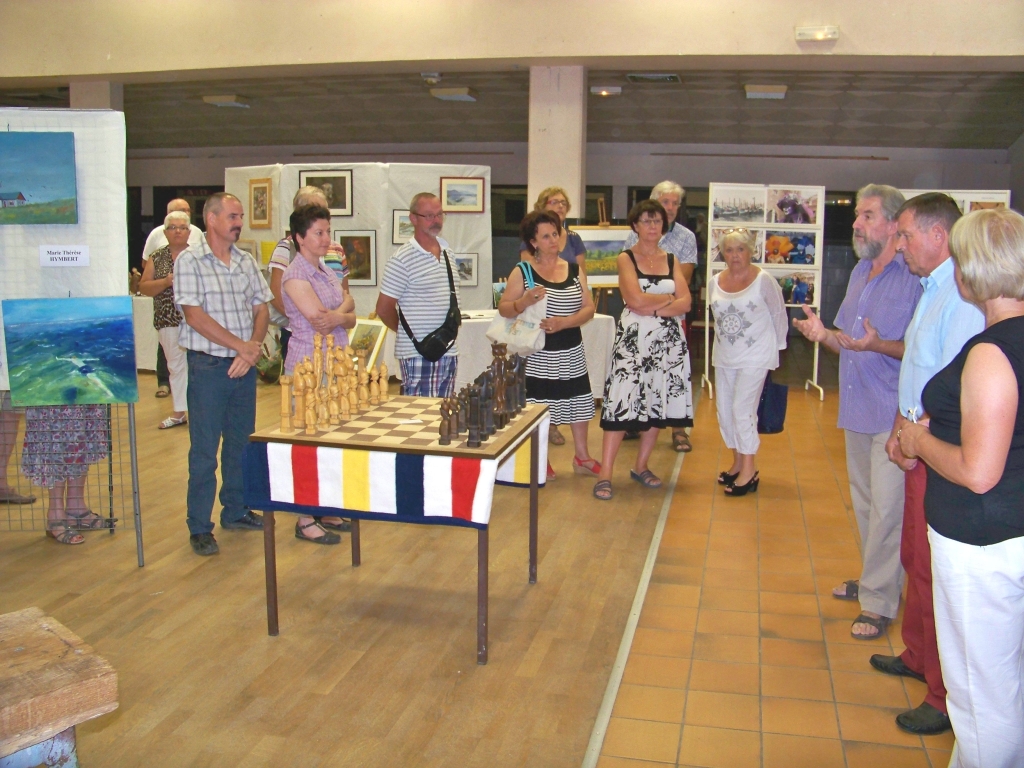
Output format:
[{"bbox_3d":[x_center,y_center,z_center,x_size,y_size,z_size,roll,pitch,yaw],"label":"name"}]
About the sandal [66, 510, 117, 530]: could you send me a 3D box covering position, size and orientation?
[{"bbox_3d":[-2.145,0.699,4.980,0.255,0.090,0.095,2,10,9],"label":"sandal"}]

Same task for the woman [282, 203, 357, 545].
[{"bbox_3d":[-0.959,-0.060,4.828,0.340,1.650,0.440,5,11,27],"label":"woman"}]

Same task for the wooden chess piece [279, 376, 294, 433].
[{"bbox_3d":[-0.814,0.077,3.509,0.046,0.200,0.046,3,10,13],"label":"wooden chess piece"}]

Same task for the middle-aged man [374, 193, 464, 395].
[{"bbox_3d":[-0.532,-0.220,5.552,0.530,1.717,0.400,-5,12,-30],"label":"middle-aged man"}]

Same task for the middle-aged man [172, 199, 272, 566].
[{"bbox_3d":[-1.370,-0.059,4.635,0.510,1.698,0.420,-8,13,-41],"label":"middle-aged man"}]

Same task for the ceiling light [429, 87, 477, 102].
[{"bbox_3d":[-0.612,-2.980,10.048,0.440,0.130,0.400,3,10,13],"label":"ceiling light"}]

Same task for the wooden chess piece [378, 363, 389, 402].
[{"bbox_3d":[-0.550,-0.011,4.154,0.041,0.160,0.040,3,10,13],"label":"wooden chess piece"}]

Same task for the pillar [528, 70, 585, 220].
[{"bbox_3d":[0.446,-1.555,9.655,0.520,3.040,0.280,3,10,13],"label":"pillar"}]

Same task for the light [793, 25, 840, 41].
[{"bbox_3d":[2.570,-2.963,8.241,0.360,0.110,0.080,3,10,12],"label":"light"}]

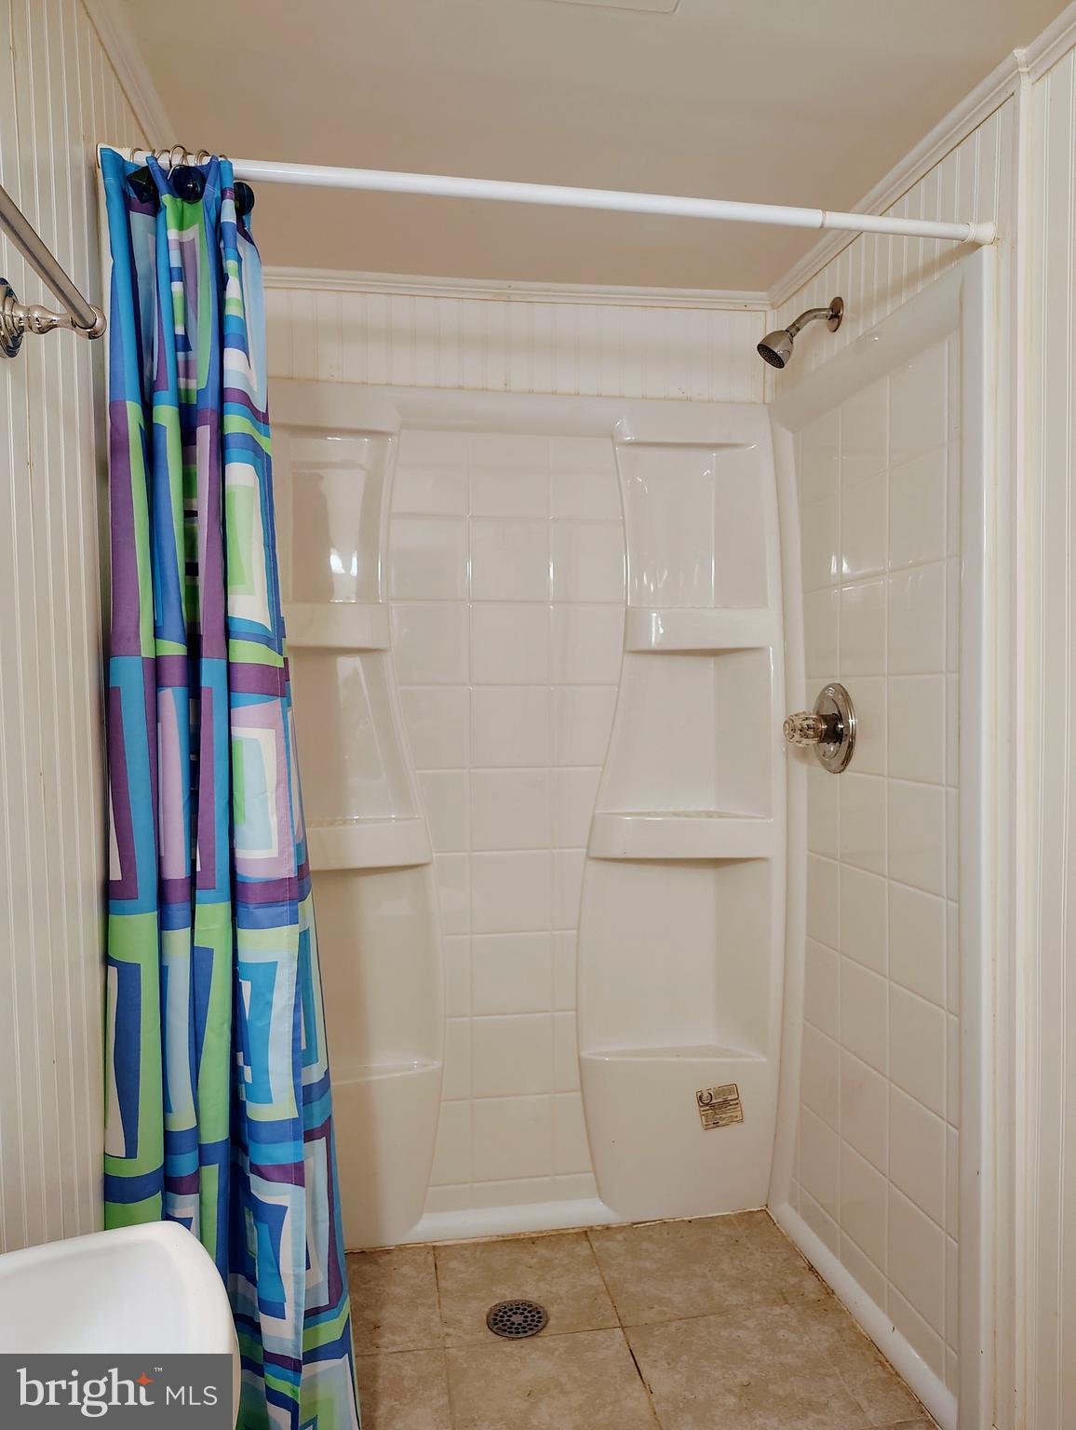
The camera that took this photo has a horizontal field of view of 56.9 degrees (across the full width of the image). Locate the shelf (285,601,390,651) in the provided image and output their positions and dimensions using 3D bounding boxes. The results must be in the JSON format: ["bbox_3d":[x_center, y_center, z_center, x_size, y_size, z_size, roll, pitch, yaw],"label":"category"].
[{"bbox_3d":[-0.440,-0.183,2.032,0.293,0.100,0.102,-2,3,-17],"label":"shelf"}]

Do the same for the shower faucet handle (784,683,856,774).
[{"bbox_3d":[0.518,0.025,1.873,0.115,0.167,0.165,-1,1,-10],"label":"shower faucet handle"}]

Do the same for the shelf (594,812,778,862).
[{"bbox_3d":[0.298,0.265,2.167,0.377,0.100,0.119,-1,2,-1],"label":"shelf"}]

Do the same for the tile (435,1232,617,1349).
[{"bbox_3d":[-0.038,1.120,1.948,0.325,0.010,0.325,-1,1,-10],"label":"tile"}]

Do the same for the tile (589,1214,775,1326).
[{"bbox_3d":[0.303,1.159,2.080,0.336,0.010,0.326,-1,2,-9],"label":"tile"}]

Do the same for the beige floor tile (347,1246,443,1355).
[{"bbox_3d":[-0.366,1.174,1.979,0.337,0.010,0.327,-1,2,-9],"label":"beige floor tile"}]

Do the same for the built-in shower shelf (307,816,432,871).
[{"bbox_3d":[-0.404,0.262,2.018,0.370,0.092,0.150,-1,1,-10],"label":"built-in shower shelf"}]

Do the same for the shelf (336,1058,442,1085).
[{"bbox_3d":[-0.381,0.774,2.091,0.381,0.030,0.088,-2,3,-17],"label":"shelf"}]

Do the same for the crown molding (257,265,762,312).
[{"bbox_3d":[-0.075,-0.893,2.076,1.200,0.040,0.034,-1,1,-10],"label":"crown molding"}]

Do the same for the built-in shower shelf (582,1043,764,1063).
[{"bbox_3d":[0.289,0.755,2.200,0.397,0.029,0.092,-1,2,-1],"label":"built-in shower shelf"}]

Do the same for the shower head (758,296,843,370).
[{"bbox_3d":[0.490,-0.722,1.875,0.161,0.142,0.069,-1,2,-9],"label":"shower head"}]

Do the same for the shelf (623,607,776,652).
[{"bbox_3d":[0.346,-0.186,2.150,0.325,0.090,0.140,-1,1,-10],"label":"shelf"}]

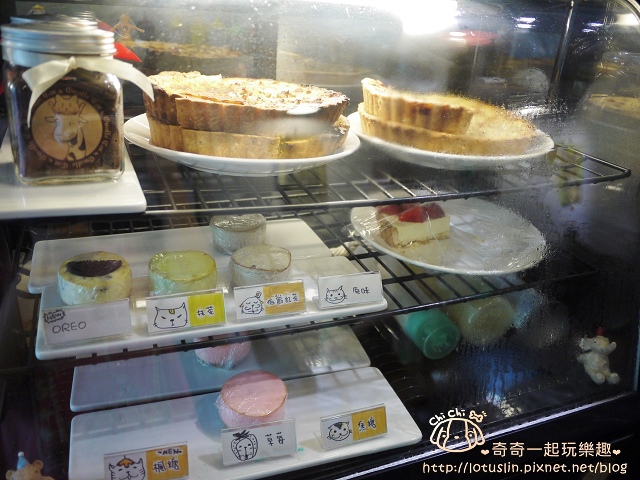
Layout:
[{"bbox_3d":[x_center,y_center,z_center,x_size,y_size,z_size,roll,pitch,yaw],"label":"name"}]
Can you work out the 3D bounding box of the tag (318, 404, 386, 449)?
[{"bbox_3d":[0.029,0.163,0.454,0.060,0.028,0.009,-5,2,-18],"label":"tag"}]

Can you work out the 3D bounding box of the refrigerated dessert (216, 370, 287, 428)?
[{"bbox_3d":[-0.066,0.167,0.525,0.067,0.033,0.067,4,25,-2],"label":"refrigerated dessert"}]

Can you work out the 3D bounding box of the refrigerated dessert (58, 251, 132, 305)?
[{"bbox_3d":[-0.227,0.038,0.528,0.066,0.029,0.066,-5,27,-19],"label":"refrigerated dessert"}]

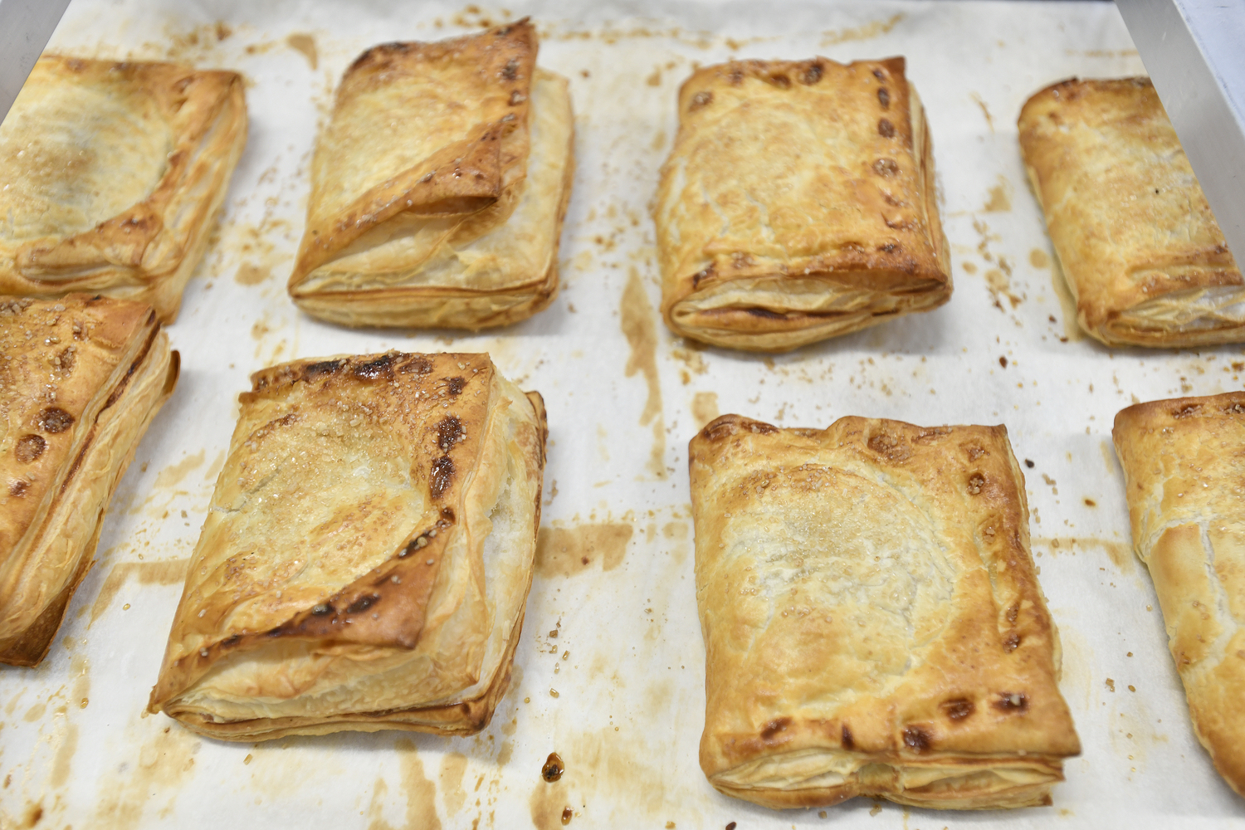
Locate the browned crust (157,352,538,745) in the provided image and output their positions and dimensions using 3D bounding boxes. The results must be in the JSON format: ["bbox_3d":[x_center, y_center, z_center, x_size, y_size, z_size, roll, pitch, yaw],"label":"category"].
[{"bbox_3d":[-0.081,0.039,0.339,0.101,0.034,0.117,3,56,2],"label":"browned crust"}]

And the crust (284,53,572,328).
[{"bbox_3d":[-0.073,-0.102,0.434,0.101,0.034,0.129,2,56,1],"label":"crust"}]

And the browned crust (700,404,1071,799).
[{"bbox_3d":[0.074,0.058,0.327,0.101,0.032,0.119,0,56,0],"label":"browned crust"}]

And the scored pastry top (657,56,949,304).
[{"bbox_3d":[0.069,-0.099,0.426,0.107,0.020,0.118,2,56,1],"label":"scored pastry top"}]

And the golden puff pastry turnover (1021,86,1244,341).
[{"bbox_3d":[0.224,-0.086,0.426,0.098,0.030,0.116,-2,56,-1],"label":"golden puff pastry turnover"}]

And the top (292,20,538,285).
[{"bbox_3d":[-0.080,-0.112,0.431,0.089,0.023,0.121,2,56,2],"label":"top"}]

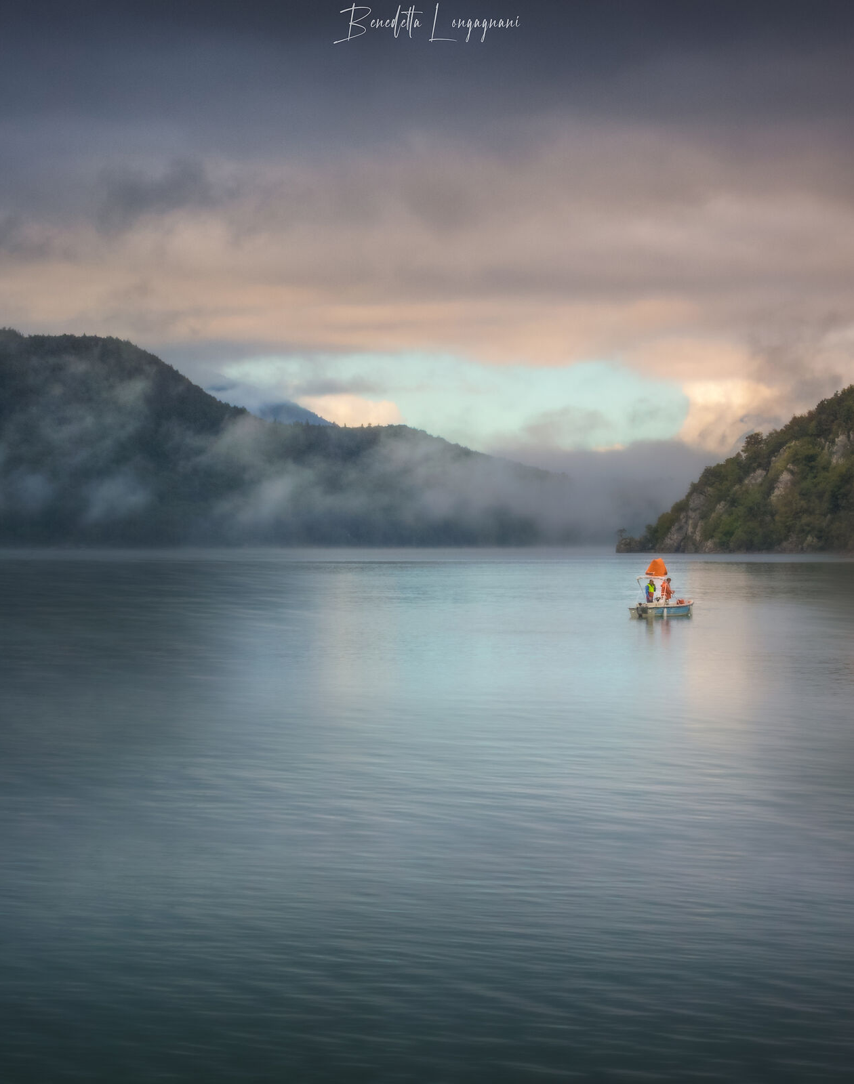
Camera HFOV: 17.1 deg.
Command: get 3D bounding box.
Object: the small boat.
[{"bbox_3d":[11.400,2.190,135.000,1.700,2.850,4.200,0,0,42],"label":"small boat"}]

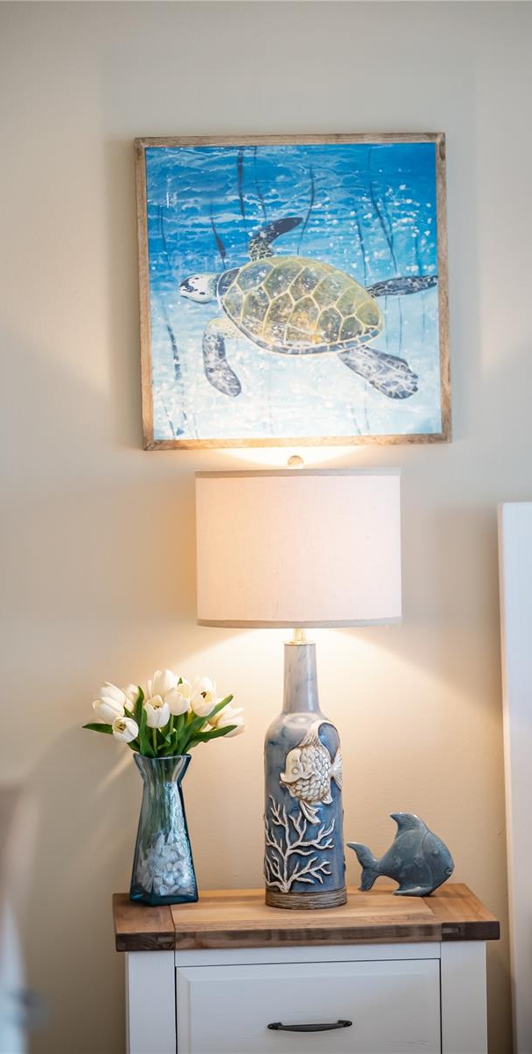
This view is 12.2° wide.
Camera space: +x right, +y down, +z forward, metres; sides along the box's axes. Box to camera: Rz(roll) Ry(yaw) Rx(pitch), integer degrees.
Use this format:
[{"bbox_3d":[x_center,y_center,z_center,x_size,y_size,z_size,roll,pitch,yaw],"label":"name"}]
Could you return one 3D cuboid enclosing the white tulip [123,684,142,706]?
[{"bbox_3d":[-0.255,0.327,4.761,0.042,0.058,0.042,-9,0,0],"label":"white tulip"}]

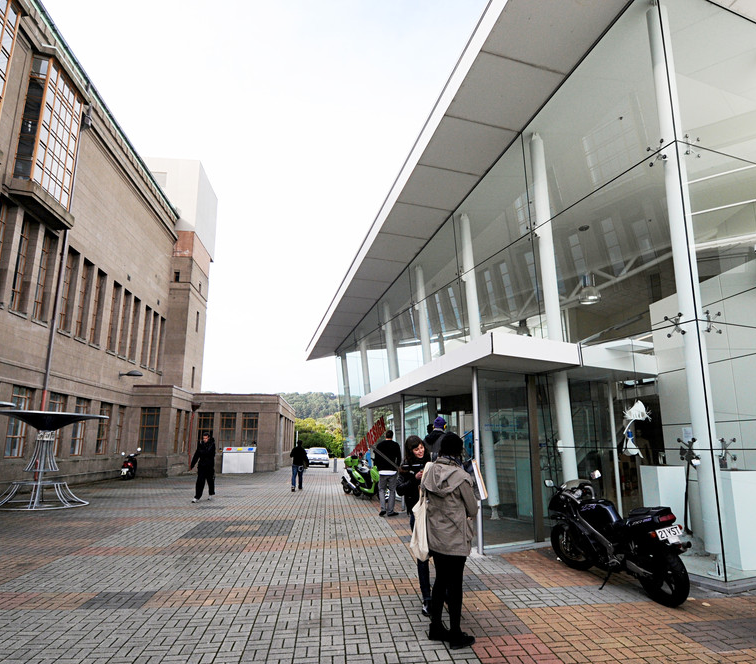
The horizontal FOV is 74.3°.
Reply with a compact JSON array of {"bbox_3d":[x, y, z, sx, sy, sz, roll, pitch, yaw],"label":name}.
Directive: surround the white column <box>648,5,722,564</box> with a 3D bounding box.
[{"bbox_3d":[3.414,-0.535,5.530,0.235,6.184,0.235,-6,0,-7],"label":"white column"}]

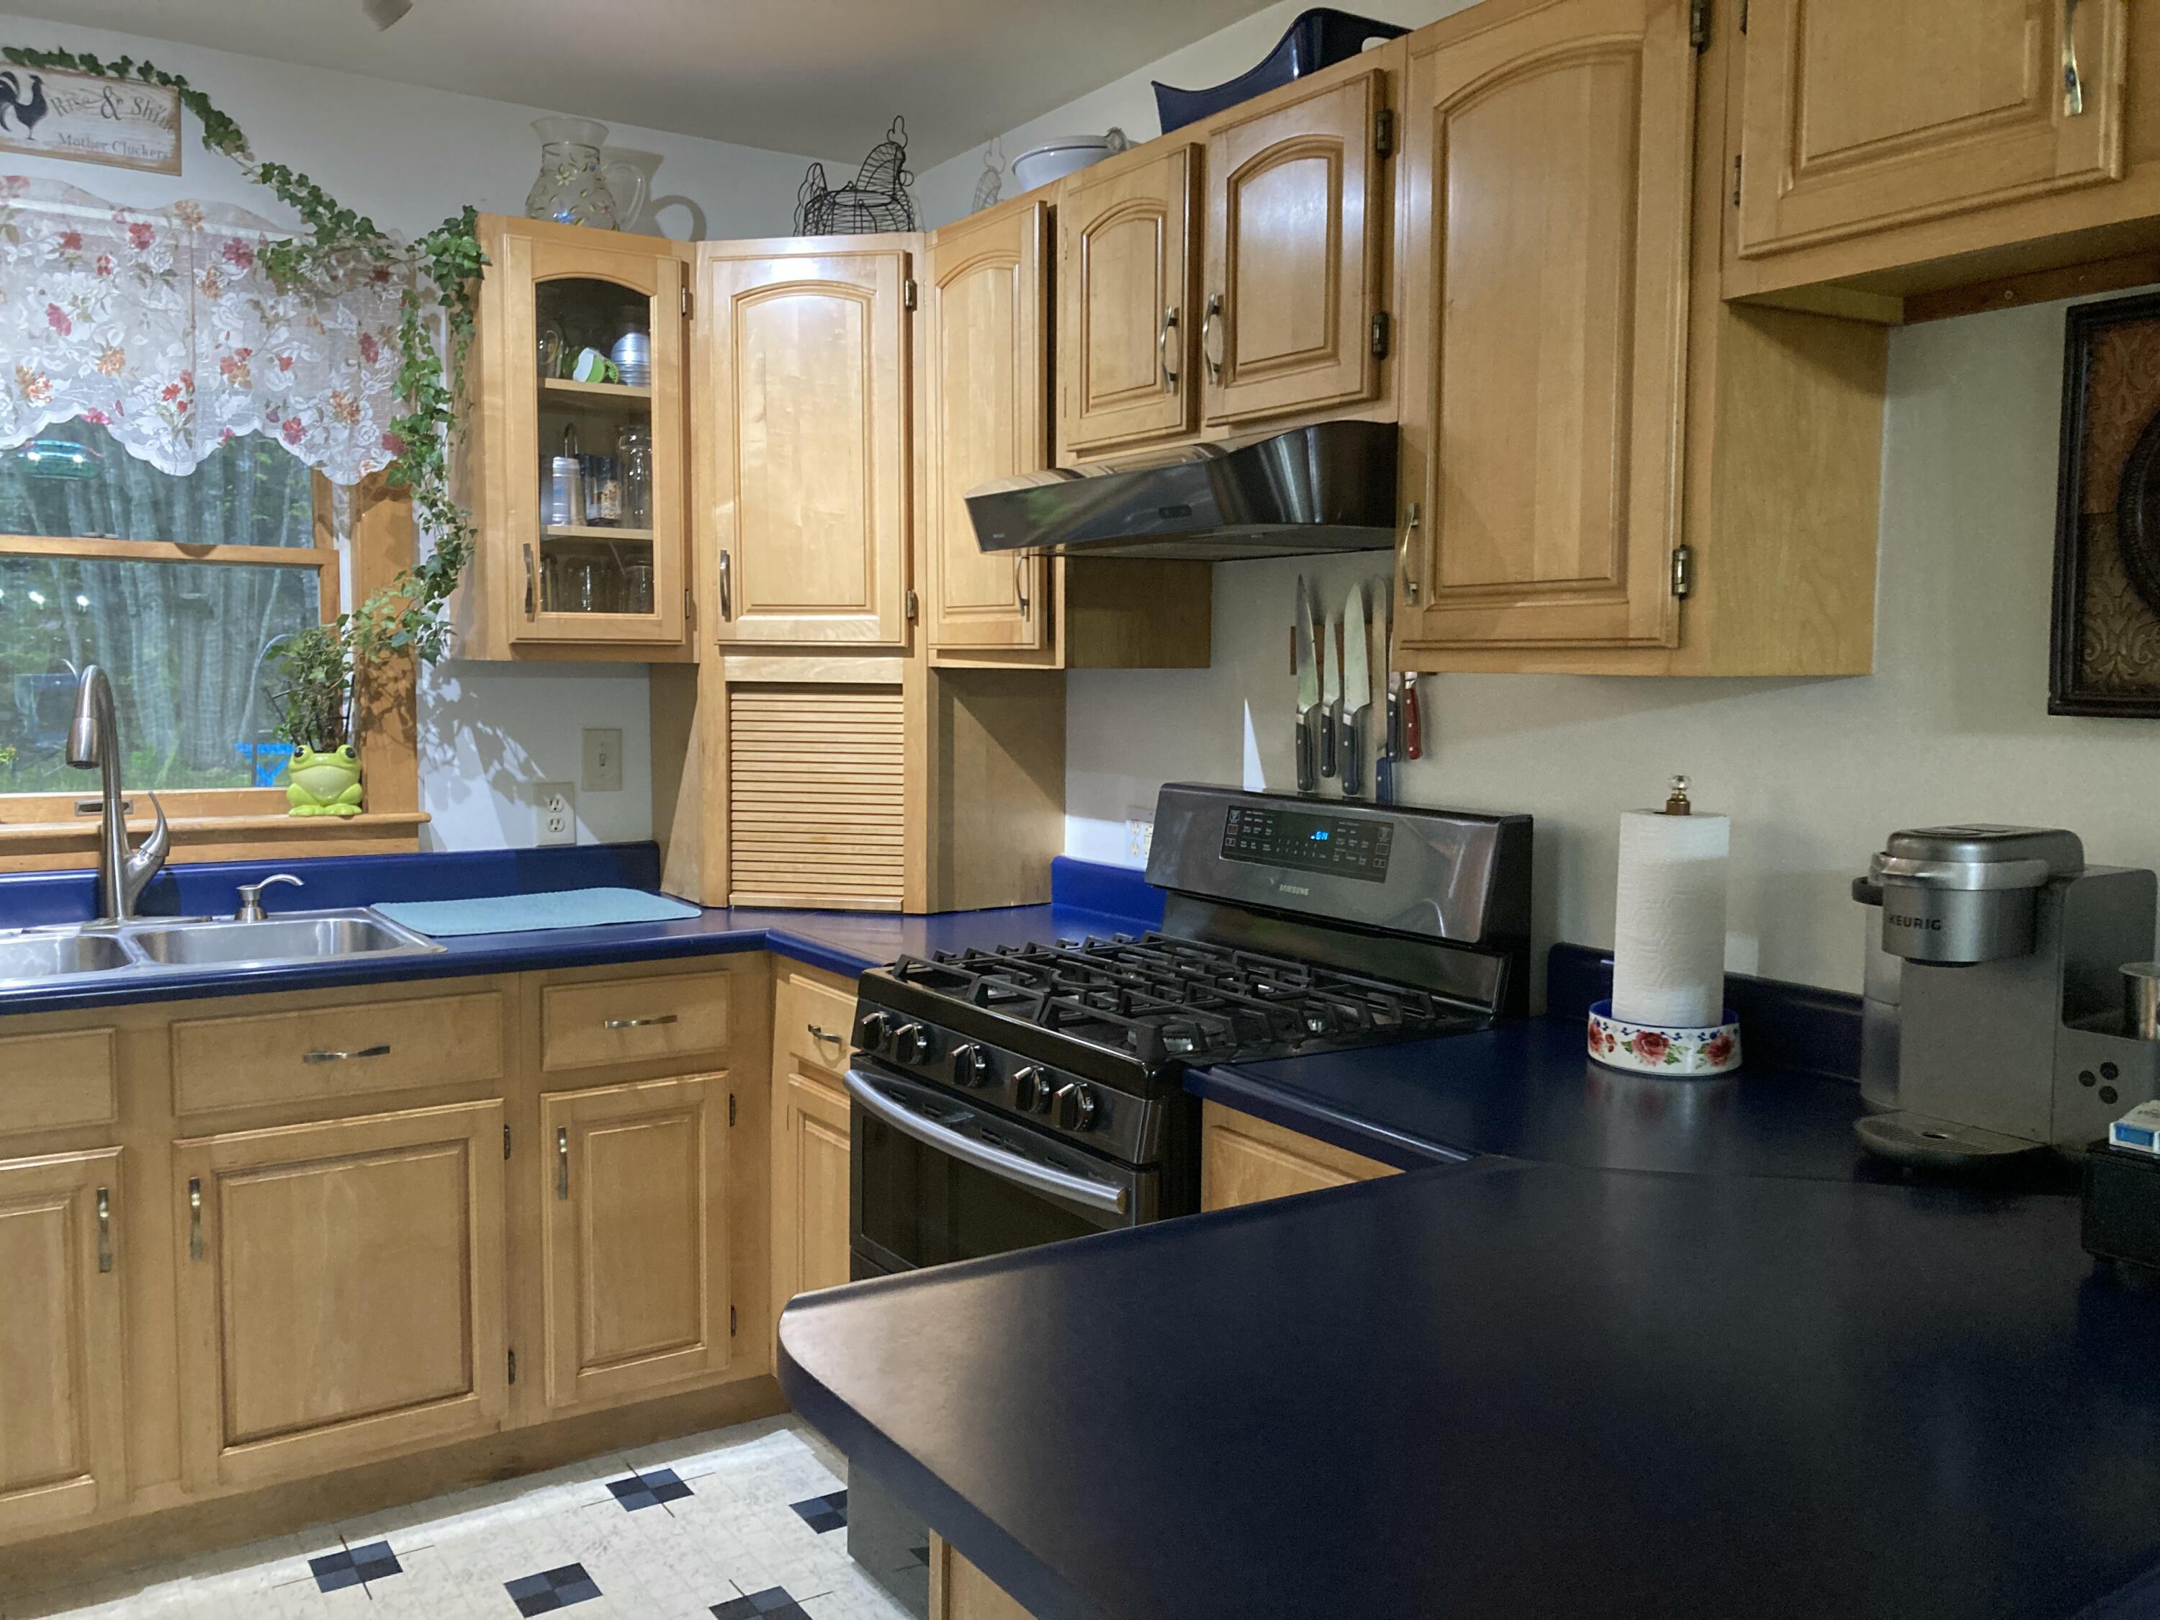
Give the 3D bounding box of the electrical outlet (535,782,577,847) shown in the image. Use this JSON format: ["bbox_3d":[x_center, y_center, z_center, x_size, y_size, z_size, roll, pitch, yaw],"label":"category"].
[{"bbox_3d":[-1.038,0.009,3.462,0.075,0.121,0.012,-3,6,-33],"label":"electrical outlet"}]

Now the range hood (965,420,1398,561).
[{"bbox_3d":[0.214,-0.448,2.489,0.532,0.138,0.760,-3,6,-33],"label":"range hood"}]

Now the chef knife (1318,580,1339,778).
[{"bbox_3d":[0.390,-0.182,2.684,0.023,0.274,0.042,-3,6,-33],"label":"chef knife"}]

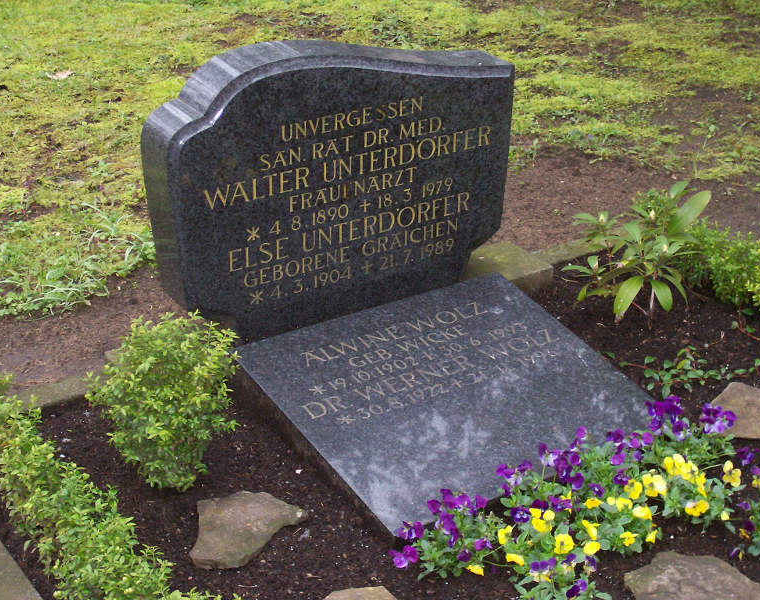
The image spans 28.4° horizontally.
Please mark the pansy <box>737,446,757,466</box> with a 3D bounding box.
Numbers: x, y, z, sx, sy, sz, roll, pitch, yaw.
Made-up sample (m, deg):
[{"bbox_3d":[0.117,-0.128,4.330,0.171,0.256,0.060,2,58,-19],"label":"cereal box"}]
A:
[{"bbox_3d":[0.699,0.299,2.866,0.032,0.030,0.022,-13,28,-24],"label":"pansy"}]

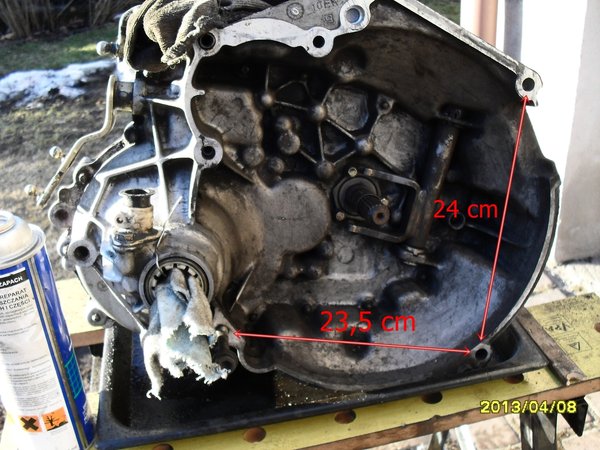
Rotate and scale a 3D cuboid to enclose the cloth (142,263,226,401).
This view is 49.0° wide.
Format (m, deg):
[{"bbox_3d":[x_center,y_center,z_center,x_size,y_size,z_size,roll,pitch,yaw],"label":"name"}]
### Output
[{"bbox_3d":[-0.095,0.088,0.540,0.072,0.102,0.062,-8,24,-9],"label":"cloth"}]

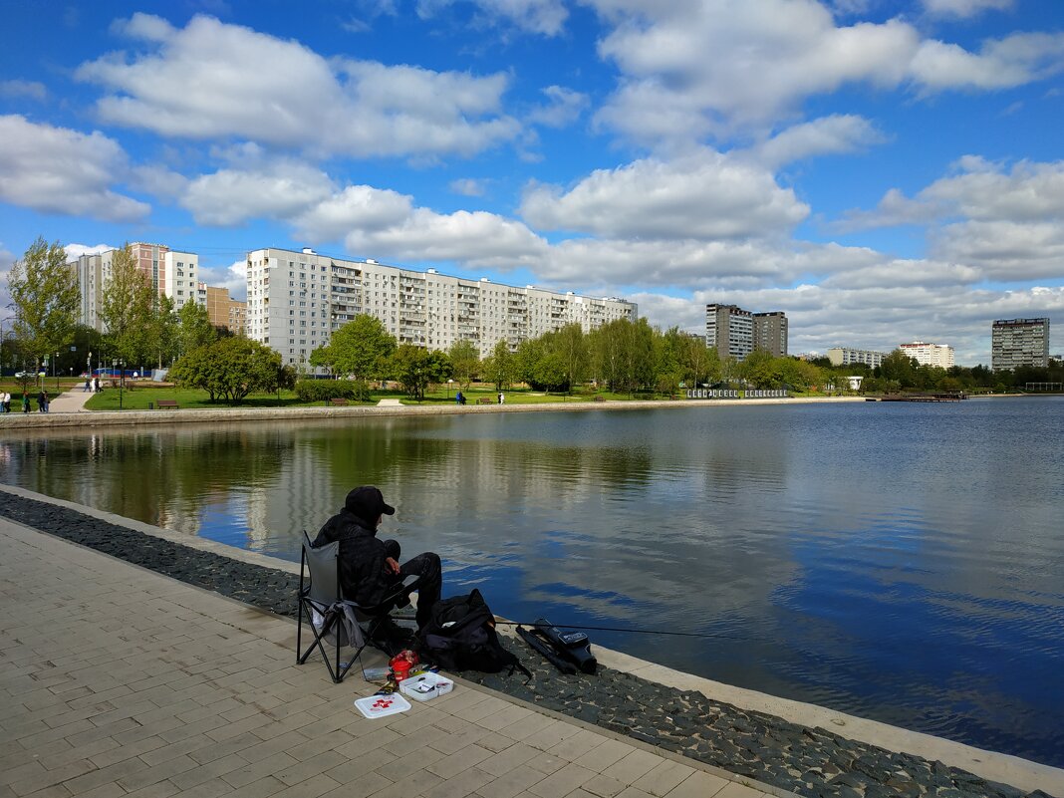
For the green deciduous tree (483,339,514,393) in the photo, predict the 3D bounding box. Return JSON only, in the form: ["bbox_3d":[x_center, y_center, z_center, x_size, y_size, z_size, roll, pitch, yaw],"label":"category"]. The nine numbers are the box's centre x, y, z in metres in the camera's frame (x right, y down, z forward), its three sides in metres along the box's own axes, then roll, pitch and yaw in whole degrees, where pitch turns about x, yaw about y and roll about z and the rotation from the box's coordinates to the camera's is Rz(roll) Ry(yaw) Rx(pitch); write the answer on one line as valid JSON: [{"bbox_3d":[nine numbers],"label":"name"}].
[{"bbox_3d":[-6.153,-6.290,135.943,6.200,9.458,6.000,0,1,0],"label":"green deciduous tree"}]

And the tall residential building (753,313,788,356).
[{"bbox_3d":[167.900,-38.042,533.264,31.000,46.000,14.500,0,1,42],"label":"tall residential building"}]

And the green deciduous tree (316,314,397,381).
[{"bbox_3d":[-29.079,-7.825,121.927,13.200,12.686,12.500,0,1,0],"label":"green deciduous tree"}]

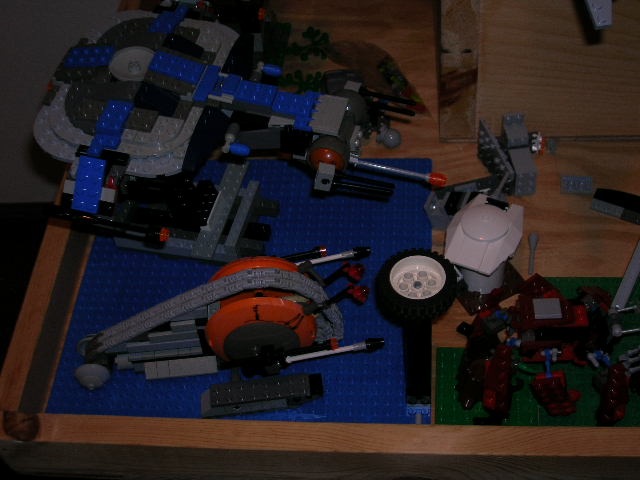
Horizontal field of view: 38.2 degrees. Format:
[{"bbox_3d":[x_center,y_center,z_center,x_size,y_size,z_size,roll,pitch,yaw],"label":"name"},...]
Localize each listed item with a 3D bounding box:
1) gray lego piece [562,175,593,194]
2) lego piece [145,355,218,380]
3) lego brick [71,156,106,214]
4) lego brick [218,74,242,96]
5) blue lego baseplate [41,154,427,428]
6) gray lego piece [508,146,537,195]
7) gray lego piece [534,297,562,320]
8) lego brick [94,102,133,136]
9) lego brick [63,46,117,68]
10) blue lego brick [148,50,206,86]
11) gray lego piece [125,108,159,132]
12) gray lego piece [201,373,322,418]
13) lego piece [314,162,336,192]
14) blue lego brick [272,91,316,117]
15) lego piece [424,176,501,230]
[{"bbox_3d":[0.197,-0.042,0.710,0.024,0.005,0.016,2,51,7],"label":"gray lego piece"},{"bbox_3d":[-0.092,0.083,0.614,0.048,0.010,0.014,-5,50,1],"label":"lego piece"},{"bbox_3d":[-0.139,-0.033,0.555,0.016,0.005,0.032,12,92,10],"label":"lego brick"},{"bbox_3d":[-0.056,-0.095,0.577,0.013,0.005,0.015,12,52,8],"label":"lego brick"},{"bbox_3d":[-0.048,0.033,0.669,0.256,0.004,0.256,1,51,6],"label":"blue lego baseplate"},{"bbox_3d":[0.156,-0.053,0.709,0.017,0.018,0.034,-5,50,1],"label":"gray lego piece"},{"bbox_3d":[0.138,0.042,0.561,0.016,0.004,0.016,-1,39,5],"label":"gray lego piece"},{"bbox_3d":[-0.126,-0.074,0.568,0.016,0.005,0.024,9,52,12],"label":"lego brick"},{"bbox_3d":[-0.149,-0.120,0.605,0.032,0.005,0.016,1,52,18],"label":"lego brick"},{"bbox_3d":[-0.090,-0.108,0.582,0.032,0.005,0.016,20,51,-2],"label":"blue lego brick"},{"bbox_3d":[-0.109,-0.073,0.569,0.016,0.005,0.016,9,52,12],"label":"gray lego piece"},{"bbox_3d":[-0.038,0.100,0.601,0.079,0.014,0.017,-7,50,0],"label":"gray lego piece"},{"bbox_3d":[0.003,-0.038,0.565,0.010,0.016,0.008,13,53,4],"label":"lego piece"},{"bbox_3d":[-0.015,-0.082,0.565,0.024,0.005,0.016,10,52,13],"label":"blue lego brick"},{"bbox_3d":[0.105,-0.026,0.689,0.056,0.017,0.031,-13,51,-5],"label":"lego piece"}]

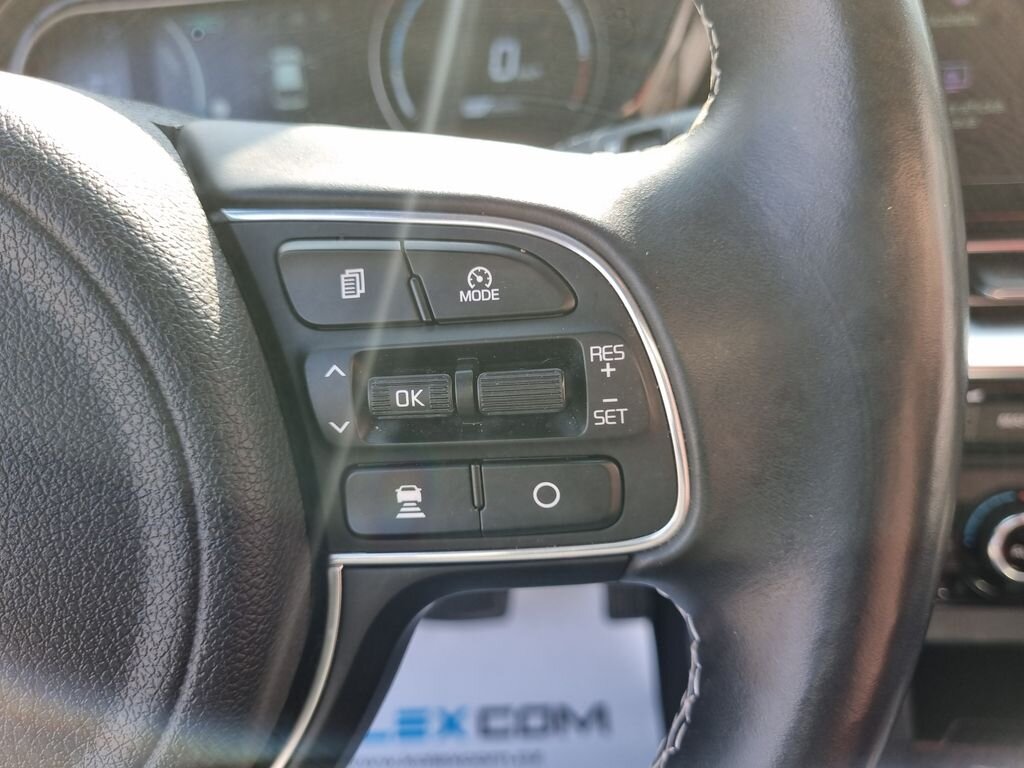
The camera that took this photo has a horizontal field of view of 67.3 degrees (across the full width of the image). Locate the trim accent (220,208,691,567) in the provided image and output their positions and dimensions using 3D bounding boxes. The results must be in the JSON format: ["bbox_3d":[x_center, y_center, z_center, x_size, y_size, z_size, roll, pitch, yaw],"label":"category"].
[{"bbox_3d":[-0.011,0.001,0.145,0.082,0.063,0.018,-3,-2,-2],"label":"trim accent"}]

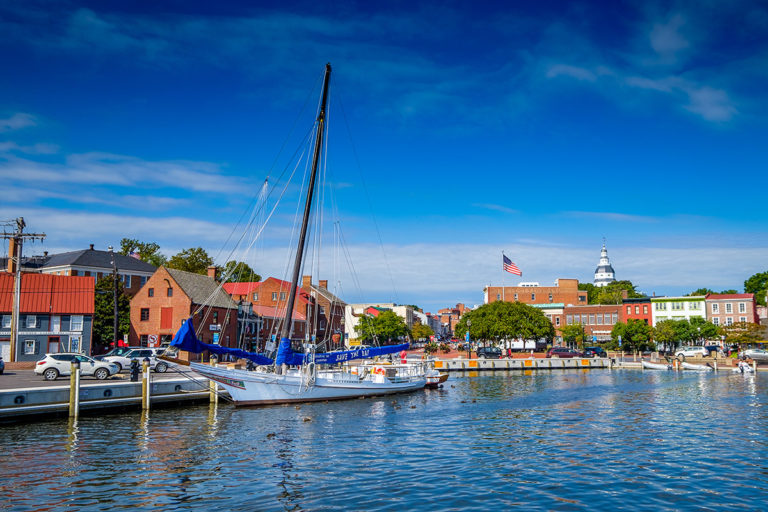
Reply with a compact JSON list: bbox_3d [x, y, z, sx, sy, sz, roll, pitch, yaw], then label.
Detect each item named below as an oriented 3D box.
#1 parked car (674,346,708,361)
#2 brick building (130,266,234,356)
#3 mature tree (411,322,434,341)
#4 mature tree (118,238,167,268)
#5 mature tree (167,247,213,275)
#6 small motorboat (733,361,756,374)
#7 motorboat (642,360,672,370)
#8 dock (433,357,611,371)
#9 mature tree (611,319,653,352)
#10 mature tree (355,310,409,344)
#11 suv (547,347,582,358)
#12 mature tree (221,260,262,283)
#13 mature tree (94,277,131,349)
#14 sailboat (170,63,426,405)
[{"bbox_3d":[45.207,14.069,93.960,4.600,1.680,1.820,-7,-11,43],"label":"parked car"},{"bbox_3d":[-24.100,7.095,77.352,7.400,10.700,16.500,0,-8,2],"label":"brick building"},{"bbox_3d":[7.434,15.027,121.083,4.700,5.400,4.700,0,-8,0],"label":"mature tree"},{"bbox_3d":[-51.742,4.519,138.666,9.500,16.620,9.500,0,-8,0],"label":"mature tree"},{"bbox_3d":[-27.676,6.322,92.000,9.000,14.400,8.500,2,-8,-17],"label":"mature tree"},{"bbox_3d":[43.601,13.499,77.500,1.600,1.250,2.900,1,-8,-8],"label":"small motorboat"},{"bbox_3d":[34.321,14.008,80.300,3.400,1.000,1.600,-4,-9,30],"label":"motorboat"},{"bbox_3d":[18.282,14.348,85.000,27.500,1.400,2.500,3,-8,-23],"label":"dock"},{"bbox_3d":[44.473,14.316,114.115,7.000,6.500,6.700,0,-8,0],"label":"mature tree"},{"bbox_3d":[-0.400,12.285,102.279,8.600,6.970,8.000,0,-8,0],"label":"mature tree"},{"bbox_3d":[26.793,14.142,93.948,5.000,1.720,1.900,1,-8,-9],"label":"suv"},{"bbox_3d":[-27.832,7.216,125.192,9.500,13.000,9.500,0,-8,0],"label":"mature tree"},{"bbox_3d":[-28.054,6.451,66.000,4.600,8.900,4.600,3,-8,-23],"label":"mature tree"},{"bbox_3d":[-4.800,-1.956,39.429,4.800,21.200,19.600,-6,-10,36],"label":"sailboat"}]

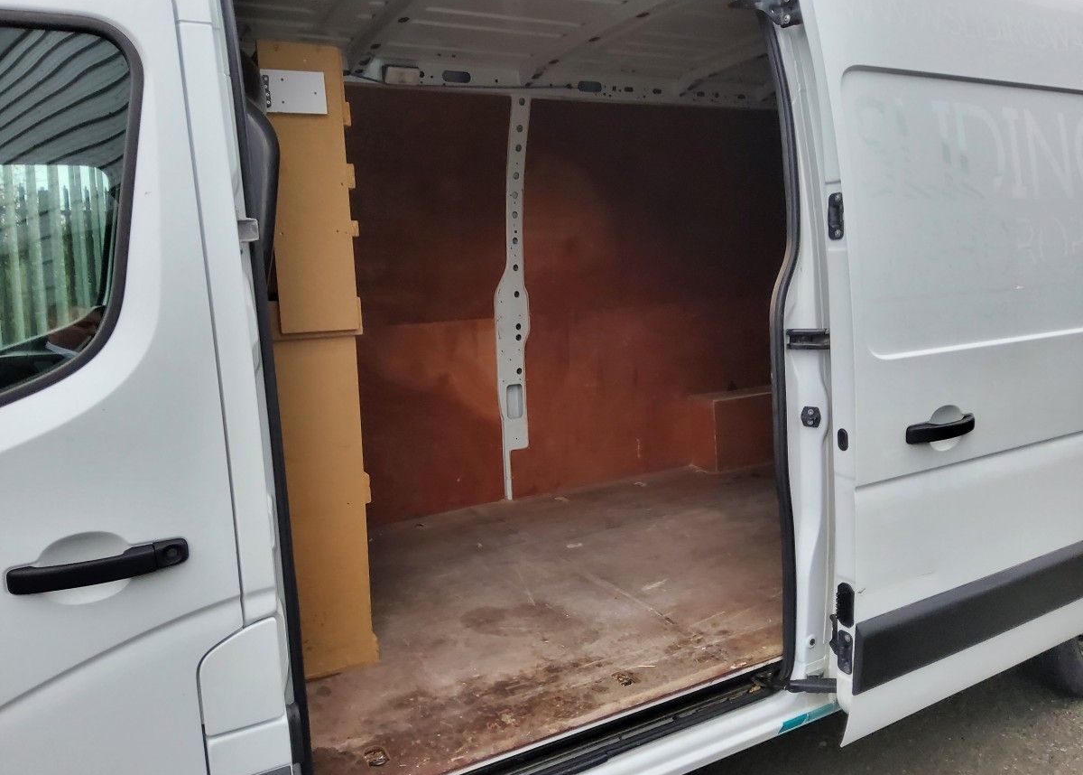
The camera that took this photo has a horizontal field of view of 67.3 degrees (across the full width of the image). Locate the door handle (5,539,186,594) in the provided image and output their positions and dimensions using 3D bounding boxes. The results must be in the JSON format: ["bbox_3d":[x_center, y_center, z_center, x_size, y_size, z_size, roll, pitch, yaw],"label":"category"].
[{"bbox_3d":[-0.653,0.262,1.206,0.232,0.037,0.047,-7,10,-28],"label":"door handle"}]

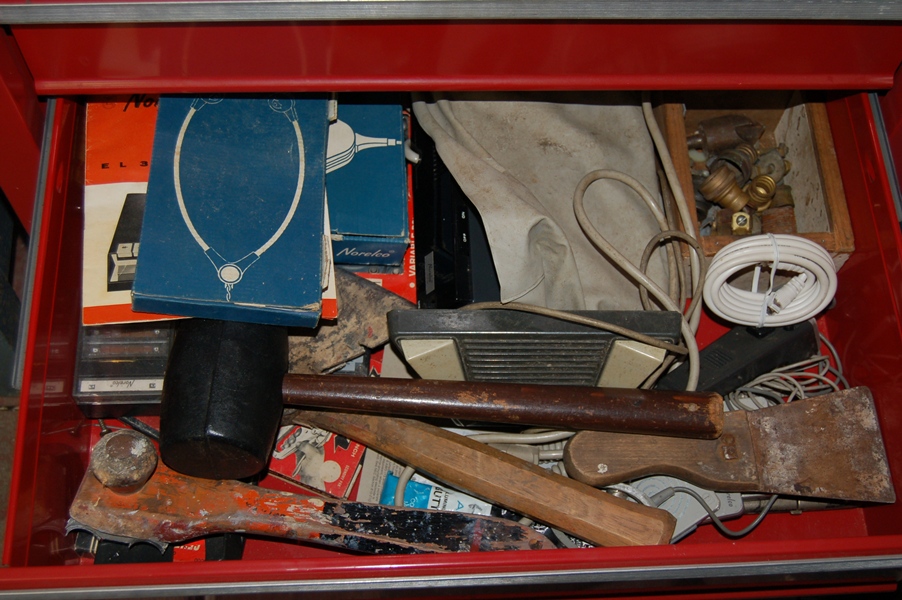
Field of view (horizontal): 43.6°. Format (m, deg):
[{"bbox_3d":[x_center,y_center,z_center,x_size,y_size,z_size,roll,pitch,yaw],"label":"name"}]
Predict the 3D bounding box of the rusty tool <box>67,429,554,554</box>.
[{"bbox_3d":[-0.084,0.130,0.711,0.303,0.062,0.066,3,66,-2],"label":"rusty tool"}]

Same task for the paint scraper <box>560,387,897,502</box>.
[{"bbox_3d":[0.182,0.098,0.749,0.217,0.024,0.079,-1,66,-4],"label":"paint scraper"}]

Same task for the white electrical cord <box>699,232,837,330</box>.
[{"bbox_3d":[0.223,-0.013,0.787,0.095,0.077,0.028,-1,44,-4],"label":"white electrical cord"}]

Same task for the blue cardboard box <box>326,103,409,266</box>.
[{"bbox_3d":[-0.060,-0.089,0.802,0.058,0.036,0.118,-1,66,-4],"label":"blue cardboard box"}]

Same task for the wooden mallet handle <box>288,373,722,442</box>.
[{"bbox_3d":[0.035,0.068,0.730,0.287,0.031,0.031,3,66,-2],"label":"wooden mallet handle"}]

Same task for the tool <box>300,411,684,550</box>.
[{"bbox_3d":[0.015,0.108,0.729,0.262,0.030,0.034,19,66,5],"label":"tool"}]

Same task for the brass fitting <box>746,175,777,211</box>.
[{"bbox_3d":[0.234,-0.081,0.849,0.019,0.025,0.019,7,58,-17],"label":"brass fitting"}]

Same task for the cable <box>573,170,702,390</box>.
[{"bbox_3d":[0.128,-0.016,0.783,0.087,0.045,0.157,-1,66,-4],"label":"cable"}]

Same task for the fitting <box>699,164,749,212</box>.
[{"bbox_3d":[0.203,-0.083,0.842,0.038,0.026,0.026,43,69,-7],"label":"fitting"}]

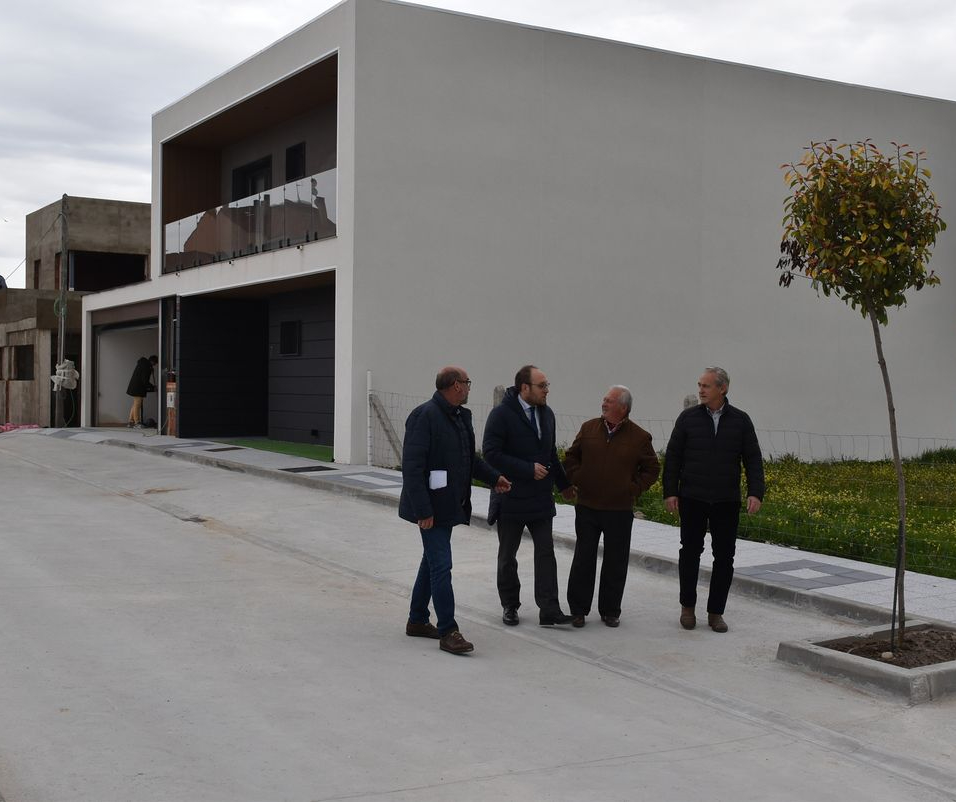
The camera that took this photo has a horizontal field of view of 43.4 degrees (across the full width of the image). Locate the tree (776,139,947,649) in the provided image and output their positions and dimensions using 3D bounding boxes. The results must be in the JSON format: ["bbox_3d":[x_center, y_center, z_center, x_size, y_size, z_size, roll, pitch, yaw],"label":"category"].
[{"bbox_3d":[2.347,-0.049,7.350,1.030,3.100,1.000,1,1,18],"label":"tree"}]

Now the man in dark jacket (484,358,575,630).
[{"bbox_3d":[0.351,0.644,8.180,0.620,1.770,0.460,0,1,-36],"label":"man in dark jacket"}]

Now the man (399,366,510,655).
[{"bbox_3d":[-0.156,0.667,7.660,0.640,1.760,0.540,1,1,27],"label":"man"}]

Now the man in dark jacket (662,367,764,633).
[{"bbox_3d":[1.608,0.666,8.200,0.670,1.790,0.420,1,1,2],"label":"man in dark jacket"}]

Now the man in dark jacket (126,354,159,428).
[{"bbox_3d":[-7.493,-0.202,26.900,0.760,1.640,0.520,1,1,6],"label":"man in dark jacket"}]

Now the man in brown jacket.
[{"bbox_3d":[0.921,0.722,8.220,0.630,1.650,0.430,1,1,6],"label":"man in brown jacket"}]

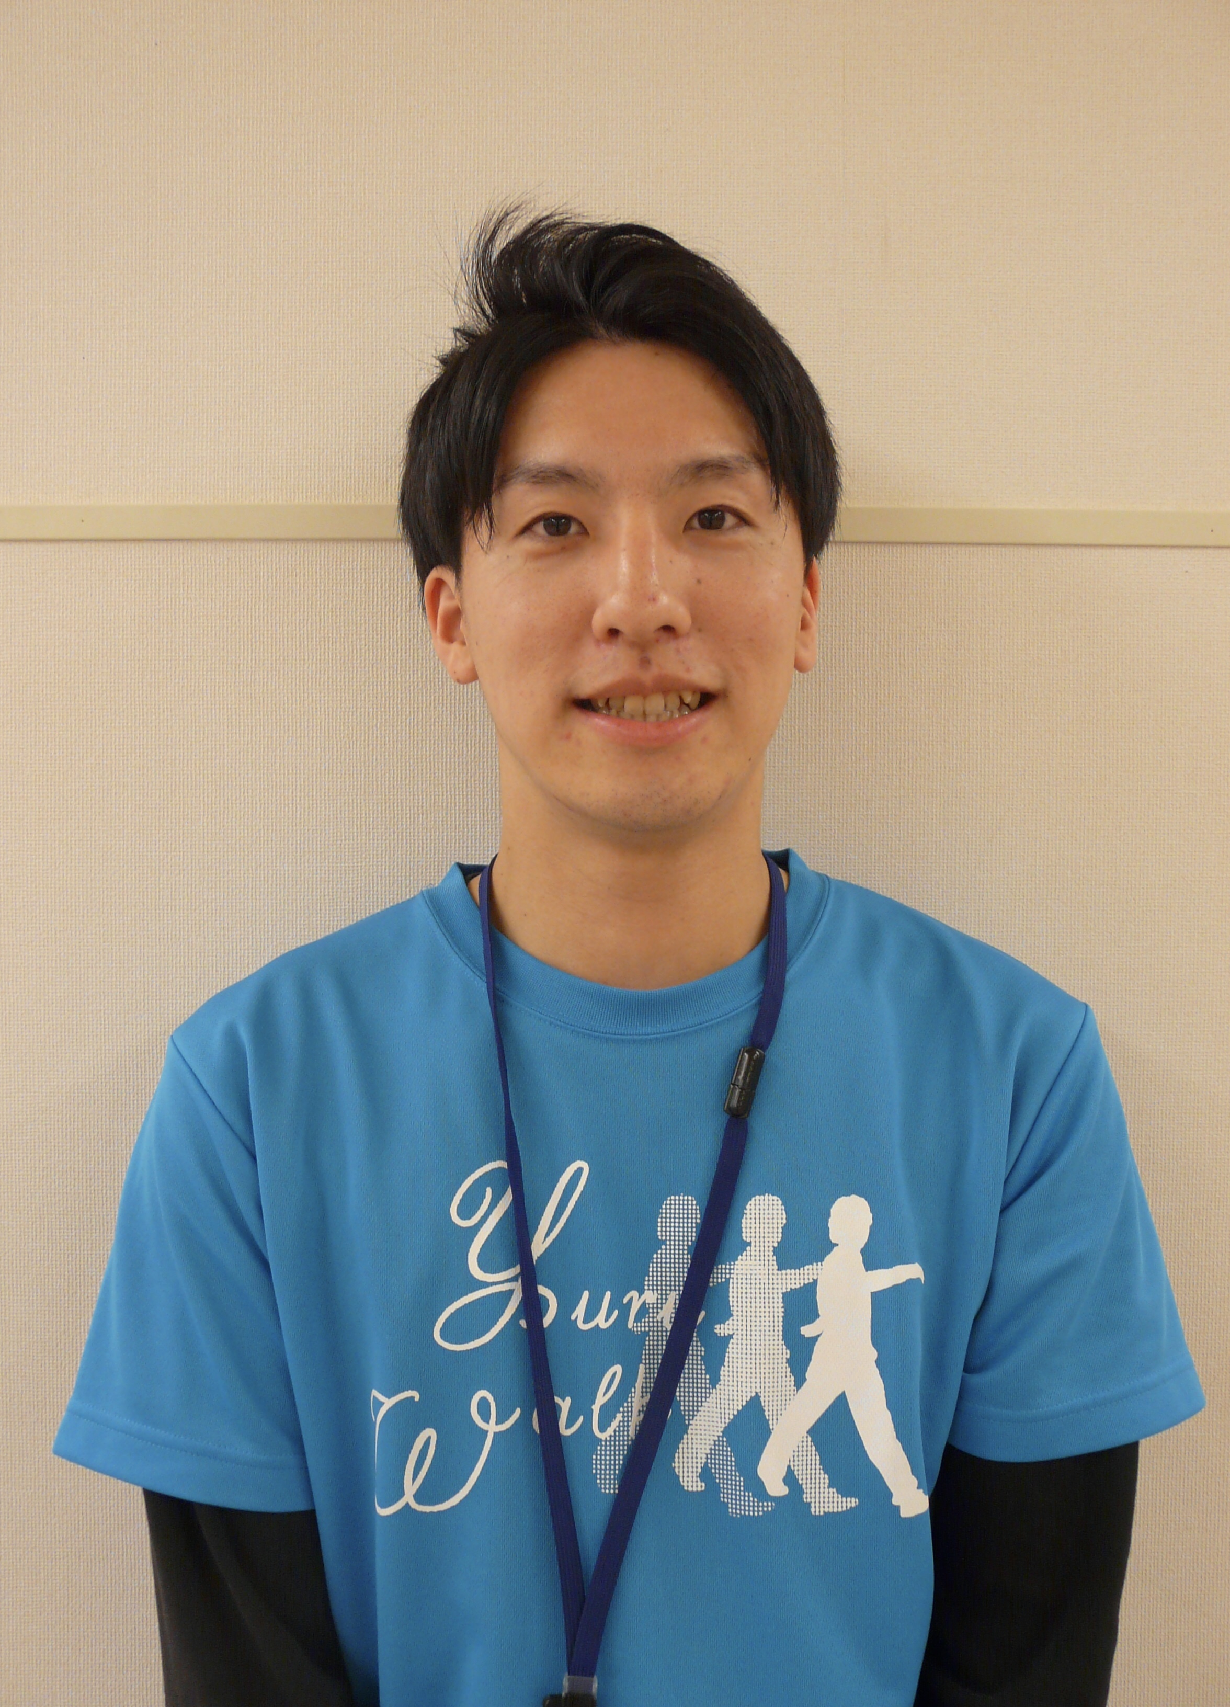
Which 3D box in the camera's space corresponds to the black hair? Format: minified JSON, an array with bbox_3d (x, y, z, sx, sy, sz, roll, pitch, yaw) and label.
[{"bbox_3d":[0.003,-0.193,0.755,0.205,0.200,0.215,-2,1,-4],"label":"black hair"}]

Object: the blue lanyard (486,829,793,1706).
[{"bbox_3d":[0.008,0.185,0.740,0.148,0.395,0.140,0,1,-2],"label":"blue lanyard"}]

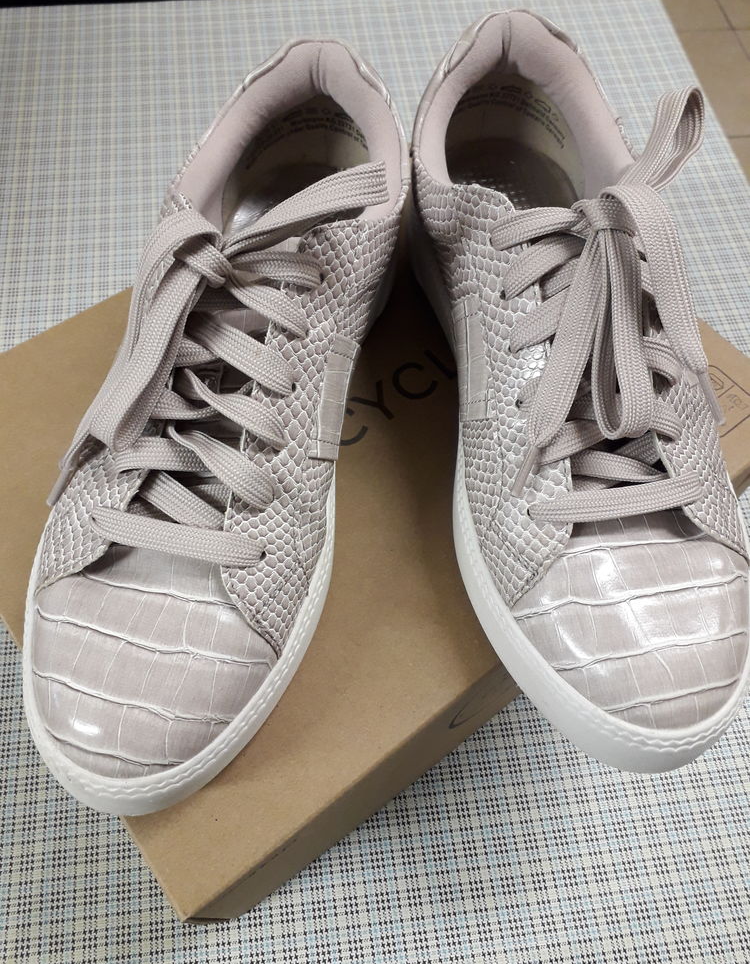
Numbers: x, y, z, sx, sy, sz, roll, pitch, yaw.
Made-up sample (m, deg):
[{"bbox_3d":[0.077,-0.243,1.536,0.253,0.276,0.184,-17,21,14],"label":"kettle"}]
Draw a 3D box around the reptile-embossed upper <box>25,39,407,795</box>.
[{"bbox_3d":[-0.055,-0.034,0.279,0.103,0.096,0.281,11,63,3],"label":"reptile-embossed upper"}]

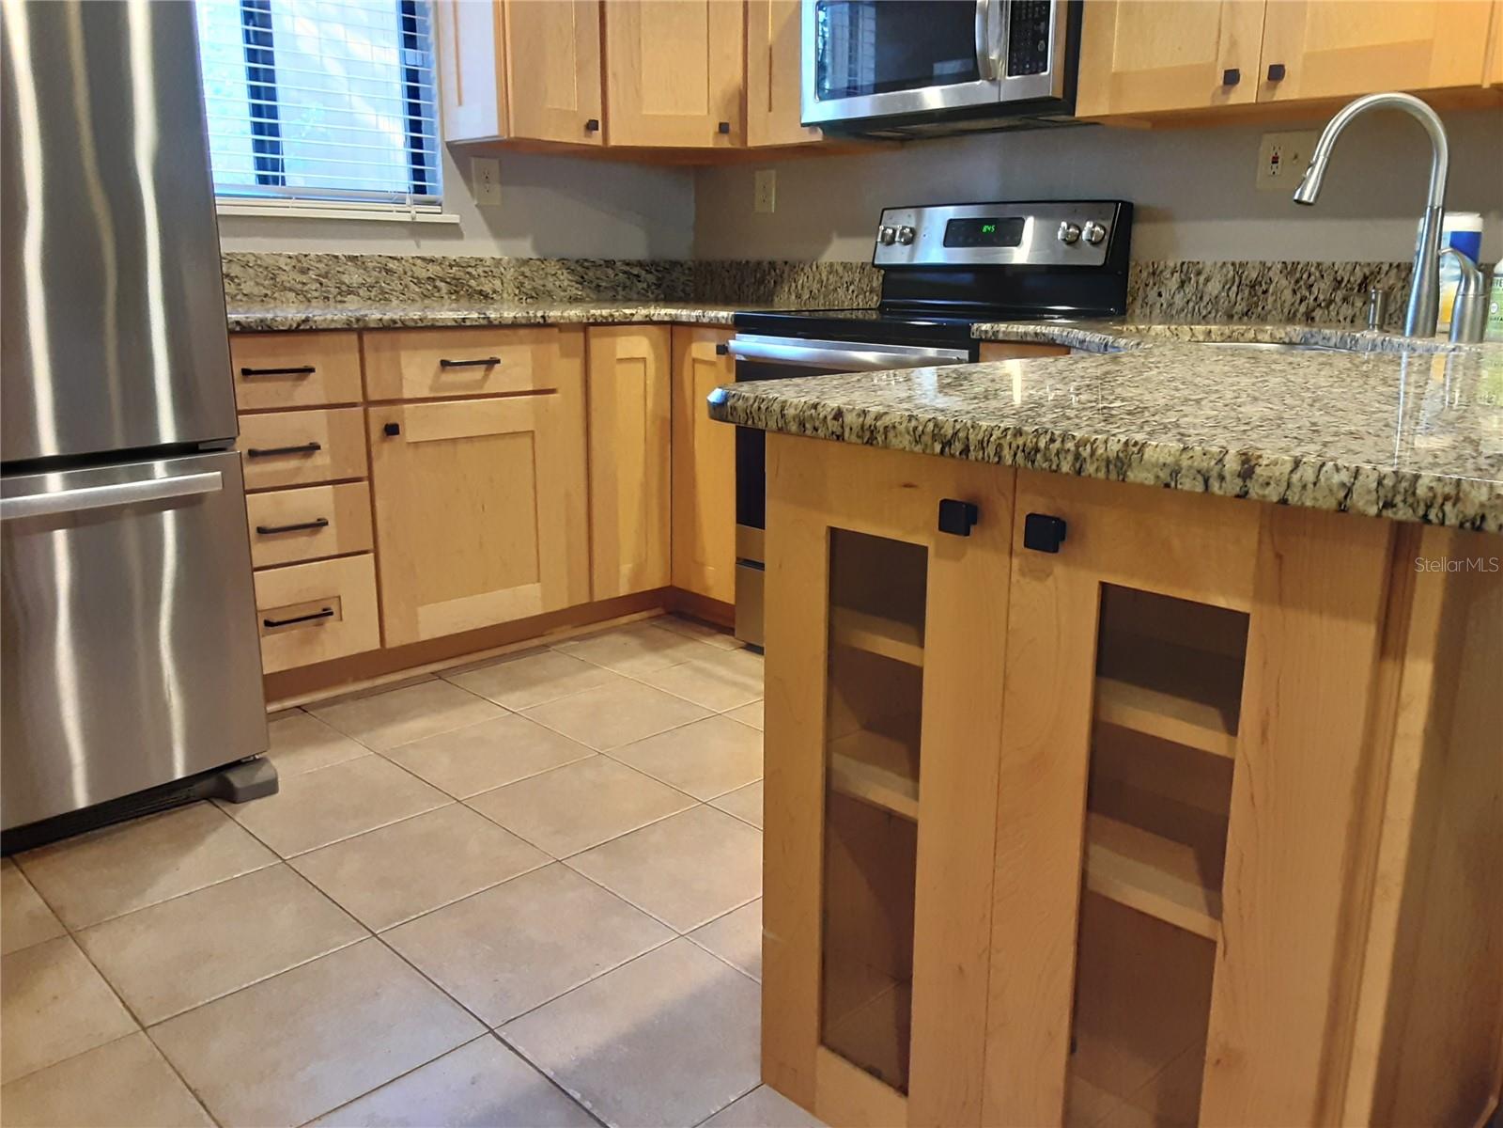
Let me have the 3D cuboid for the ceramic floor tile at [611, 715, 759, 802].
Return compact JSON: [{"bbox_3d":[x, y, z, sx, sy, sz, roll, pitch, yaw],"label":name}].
[{"bbox_3d":[-0.083,0.420,2.653,0.346,0.012,0.346,-13,19,-41],"label":"ceramic floor tile"}]

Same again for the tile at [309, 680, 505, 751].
[{"bbox_3d":[-0.799,0.355,2.858,0.341,0.011,0.334,-13,19,-42],"label":"tile"}]

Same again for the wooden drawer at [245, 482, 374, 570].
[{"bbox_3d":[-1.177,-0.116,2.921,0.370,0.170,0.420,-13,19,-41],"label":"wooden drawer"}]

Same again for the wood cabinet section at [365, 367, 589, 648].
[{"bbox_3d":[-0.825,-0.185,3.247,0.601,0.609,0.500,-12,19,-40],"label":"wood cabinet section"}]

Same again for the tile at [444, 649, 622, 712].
[{"bbox_3d":[-0.549,0.297,3.091,0.341,0.011,0.334,-13,19,-42],"label":"tile"}]

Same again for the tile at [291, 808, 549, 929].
[{"bbox_3d":[-0.583,0.531,2.153,0.341,0.011,0.334,-13,19,-42],"label":"tile"}]

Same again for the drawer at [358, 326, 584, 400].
[{"bbox_3d":[-0.825,-0.534,3.162,0.560,0.162,0.420,-13,19,-41],"label":"drawer"}]

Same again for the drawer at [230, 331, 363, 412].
[{"bbox_3d":[-1.199,-0.456,2.823,0.390,0.160,0.460,-13,19,-42],"label":"drawer"}]

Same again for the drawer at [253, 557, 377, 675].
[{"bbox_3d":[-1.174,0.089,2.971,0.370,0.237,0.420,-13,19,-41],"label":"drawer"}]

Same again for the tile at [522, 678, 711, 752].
[{"bbox_3d":[-0.322,0.361,2.901,0.346,0.012,0.346,-13,19,-41],"label":"tile"}]

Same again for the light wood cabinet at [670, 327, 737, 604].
[{"bbox_3d":[0.087,-0.327,3.555,0.570,0.760,0.312,-13,19,-42],"label":"light wood cabinet"}]

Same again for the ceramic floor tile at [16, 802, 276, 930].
[{"bbox_3d":[-1.066,0.531,2.156,0.341,0.011,0.334,-13,19,-42],"label":"ceramic floor tile"}]

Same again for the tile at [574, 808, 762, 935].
[{"bbox_3d":[-0.099,0.532,2.150,0.341,0.011,0.334,-13,19,-42],"label":"tile"}]

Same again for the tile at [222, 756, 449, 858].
[{"bbox_3d":[-0.833,0.482,2.438,0.346,0.012,0.346,-13,19,-41],"label":"tile"}]

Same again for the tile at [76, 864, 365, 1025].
[{"bbox_3d":[-0.849,0.601,1.958,0.346,0.012,0.346,-13,19,-41],"label":"tile"}]

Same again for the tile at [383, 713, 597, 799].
[{"bbox_3d":[-0.578,0.422,2.670,0.346,0.012,0.346,-13,19,-41],"label":"tile"}]

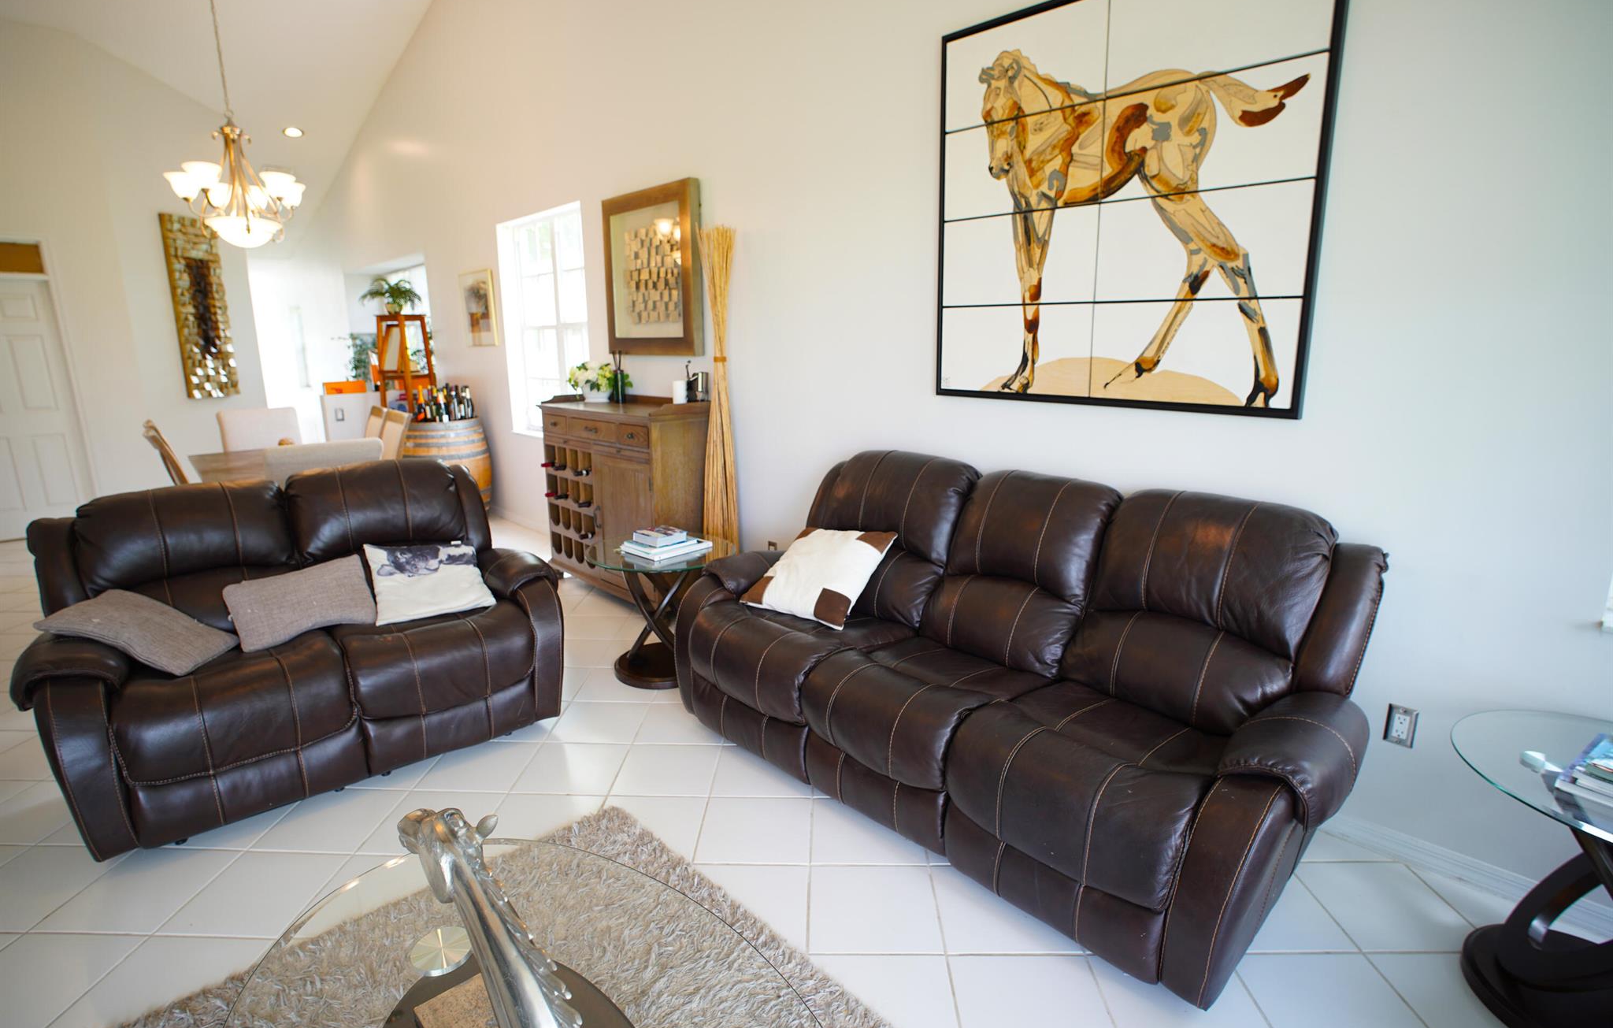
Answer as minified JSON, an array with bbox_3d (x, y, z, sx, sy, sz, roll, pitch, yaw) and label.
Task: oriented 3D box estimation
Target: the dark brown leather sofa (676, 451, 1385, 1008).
[{"bbox_3d":[0.480,0.390,2.393,2.190,1.030,0.940,12,17,43],"label":"dark brown leather sofa"}]

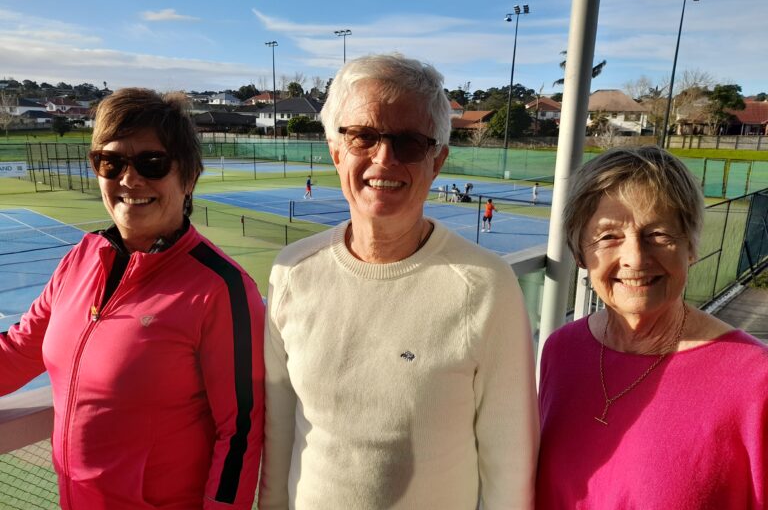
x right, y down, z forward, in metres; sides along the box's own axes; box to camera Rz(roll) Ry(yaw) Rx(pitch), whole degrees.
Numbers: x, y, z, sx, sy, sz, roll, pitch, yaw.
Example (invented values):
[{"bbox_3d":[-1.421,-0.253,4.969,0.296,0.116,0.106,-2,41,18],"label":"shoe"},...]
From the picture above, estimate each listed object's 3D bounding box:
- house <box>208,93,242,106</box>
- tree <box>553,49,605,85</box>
[{"bbox_3d":[-74.961,-72.875,262.799,11.000,7.000,11.000,9,15,28],"label":"house"},{"bbox_3d":[32.556,-26.668,94.827,8.800,16.000,8.800,6,14,17],"label":"tree"}]

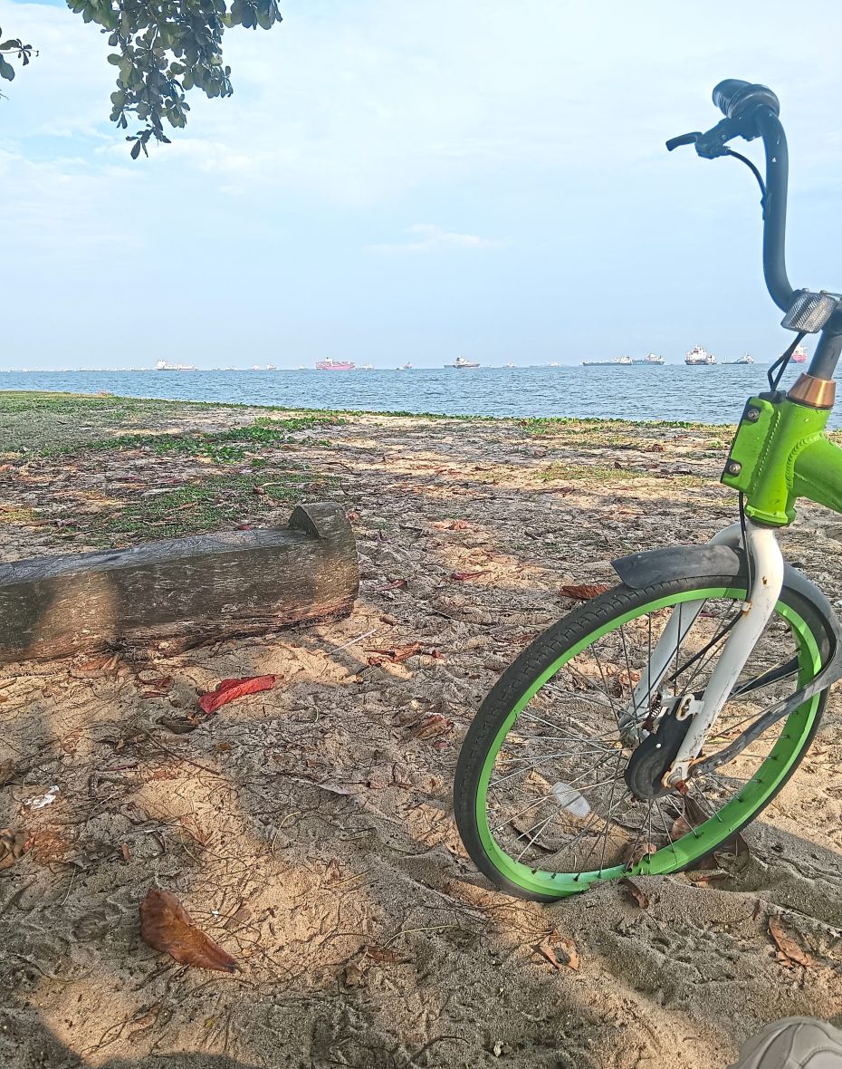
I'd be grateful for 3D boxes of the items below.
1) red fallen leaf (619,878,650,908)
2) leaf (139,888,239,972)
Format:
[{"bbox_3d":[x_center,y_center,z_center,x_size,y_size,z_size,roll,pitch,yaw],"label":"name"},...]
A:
[{"bbox_3d":[0.318,0.526,1.246,0.024,0.018,0.068,-3,11,-12],"label":"red fallen leaf"},{"bbox_3d":[-0.326,0.543,1.167,0.080,0.028,0.210,-11,15,-43],"label":"leaf"}]

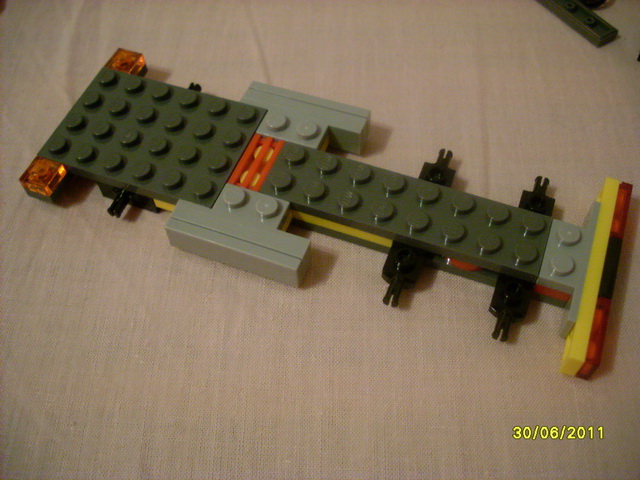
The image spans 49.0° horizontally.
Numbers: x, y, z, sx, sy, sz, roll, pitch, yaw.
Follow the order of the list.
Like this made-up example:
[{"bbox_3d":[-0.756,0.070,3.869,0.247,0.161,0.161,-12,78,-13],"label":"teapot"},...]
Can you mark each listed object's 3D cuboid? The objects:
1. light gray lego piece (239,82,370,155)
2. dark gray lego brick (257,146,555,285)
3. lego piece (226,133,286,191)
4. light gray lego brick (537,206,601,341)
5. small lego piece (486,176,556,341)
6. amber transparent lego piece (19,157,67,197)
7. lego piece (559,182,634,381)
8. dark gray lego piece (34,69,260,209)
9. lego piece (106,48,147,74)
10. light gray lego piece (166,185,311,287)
[{"bbox_3d":[-0.005,-0.028,0.176,0.032,0.010,0.016,17,60,14],"label":"light gray lego piece"},{"bbox_3d":[0.019,-0.008,0.159,0.064,0.005,0.016,17,60,14],"label":"dark gray lego brick"},{"bbox_3d":[-0.015,-0.018,0.168,0.008,0.003,0.016,17,60,14],"label":"lego piece"},{"bbox_3d":[0.053,0.005,0.152,0.009,0.010,0.032,17,60,14],"label":"light gray lego brick"},{"bbox_3d":[0.045,0.002,0.155,0.008,0.006,0.045,17,60,14],"label":"small lego piece"},{"bbox_3d":[-0.067,-0.015,0.169,0.008,0.003,0.008,17,60,14],"label":"amber transparent lego piece"},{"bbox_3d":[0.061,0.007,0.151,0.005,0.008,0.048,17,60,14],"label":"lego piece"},{"bbox_3d":[-0.041,-0.026,0.174,0.048,0.005,0.032,17,60,14],"label":"dark gray lego piece"},{"bbox_3d":[-0.052,-0.047,0.189,0.008,0.003,0.008,17,60,14],"label":"lego piece"},{"bbox_3d":[-0.017,-0.003,0.160,0.032,0.010,0.016,17,60,14],"label":"light gray lego piece"}]

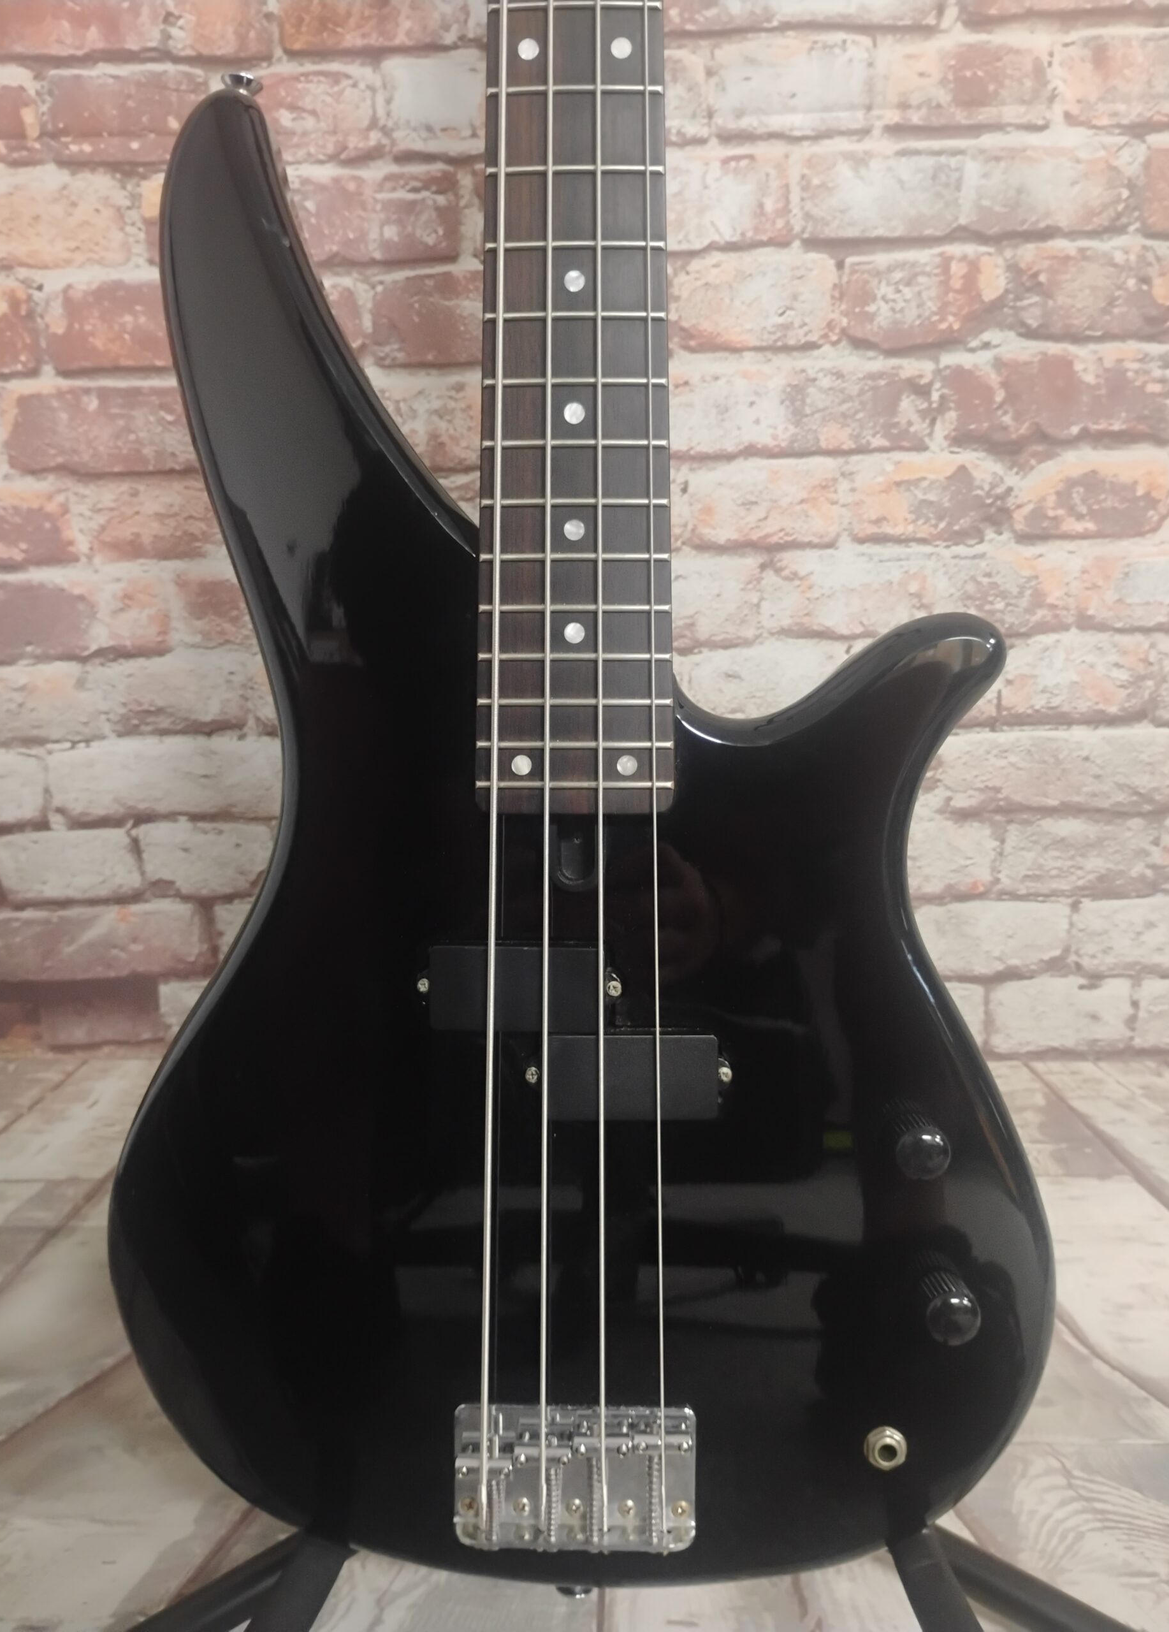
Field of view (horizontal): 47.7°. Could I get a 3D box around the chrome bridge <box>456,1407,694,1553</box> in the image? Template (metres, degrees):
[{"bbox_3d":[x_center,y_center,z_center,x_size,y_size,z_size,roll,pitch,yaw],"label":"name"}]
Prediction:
[{"bbox_3d":[-0.003,0.224,0.443,0.082,0.046,0.015,0,4,1],"label":"chrome bridge"}]

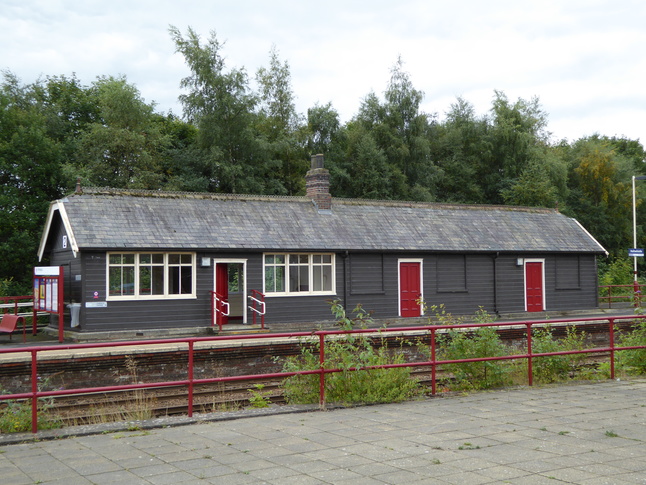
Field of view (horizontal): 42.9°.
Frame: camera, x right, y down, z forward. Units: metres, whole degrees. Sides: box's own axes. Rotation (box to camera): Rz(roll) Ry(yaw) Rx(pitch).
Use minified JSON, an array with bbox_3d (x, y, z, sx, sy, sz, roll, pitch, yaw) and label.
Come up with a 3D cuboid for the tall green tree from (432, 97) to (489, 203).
[{"bbox_3d":[8.047,-2.427,47.299,3.700,12.059,3.700,-1,-2,10],"label":"tall green tree"}]

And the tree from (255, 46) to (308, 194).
[{"bbox_3d":[-2.014,-3.235,41.551,3.400,13.502,3.400,-1,-2,-3],"label":"tree"}]

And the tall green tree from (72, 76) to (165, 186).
[{"bbox_3d":[-8.881,-1.962,35.947,4.800,10.704,4.800,0,-2,-14],"label":"tall green tree"}]

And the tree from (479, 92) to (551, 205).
[{"bbox_3d":[11.732,-2.800,49.654,4.500,12.887,4.500,-1,-2,13],"label":"tree"}]

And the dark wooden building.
[{"bbox_3d":[1.518,-0.124,31.402,22.968,6.296,4.701,1,-3,-32],"label":"dark wooden building"}]

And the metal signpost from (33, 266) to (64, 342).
[{"bbox_3d":[-8.352,1.846,25.008,0.150,2.150,3.250,1,-3,-32],"label":"metal signpost"}]

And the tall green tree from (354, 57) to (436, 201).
[{"bbox_3d":[4.083,-3.331,44.830,4.800,13.781,4.800,-1,-2,5],"label":"tall green tree"}]

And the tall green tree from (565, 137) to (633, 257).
[{"bbox_3d":[18.151,-1.622,53.666,4.800,10.672,4.800,-2,-2,19],"label":"tall green tree"}]

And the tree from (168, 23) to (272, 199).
[{"bbox_3d":[-4.824,-3.462,39.188,5.000,13.847,5.000,-1,-2,-7],"label":"tree"}]

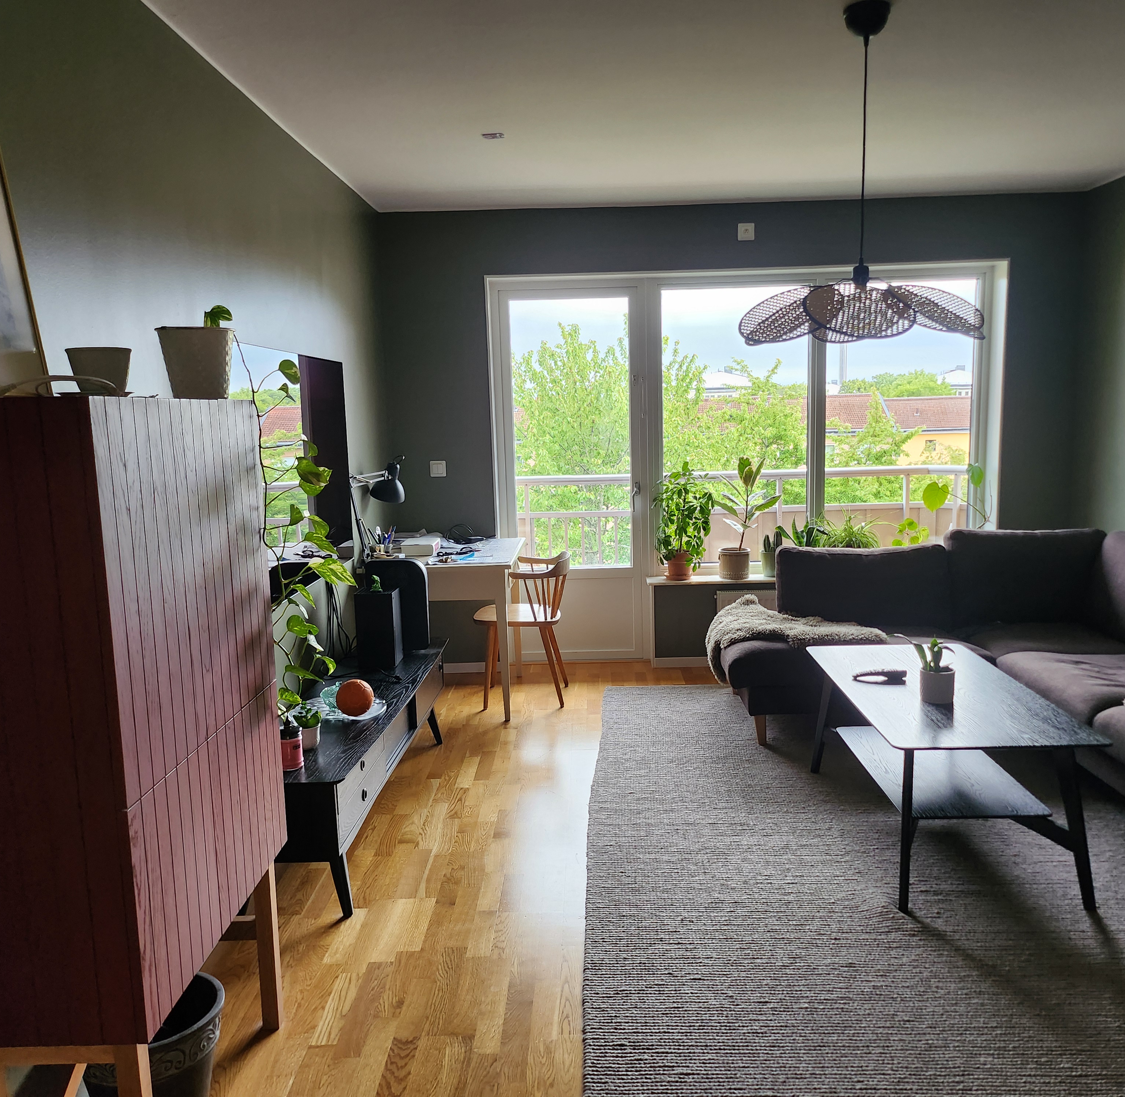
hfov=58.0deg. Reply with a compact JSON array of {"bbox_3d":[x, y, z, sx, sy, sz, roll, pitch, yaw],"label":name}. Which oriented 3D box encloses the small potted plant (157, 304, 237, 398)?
[{"bbox_3d":[-0.778,-0.419,2.164,0.160,0.203,0.160,-1,8,2],"label":"small potted plant"}]

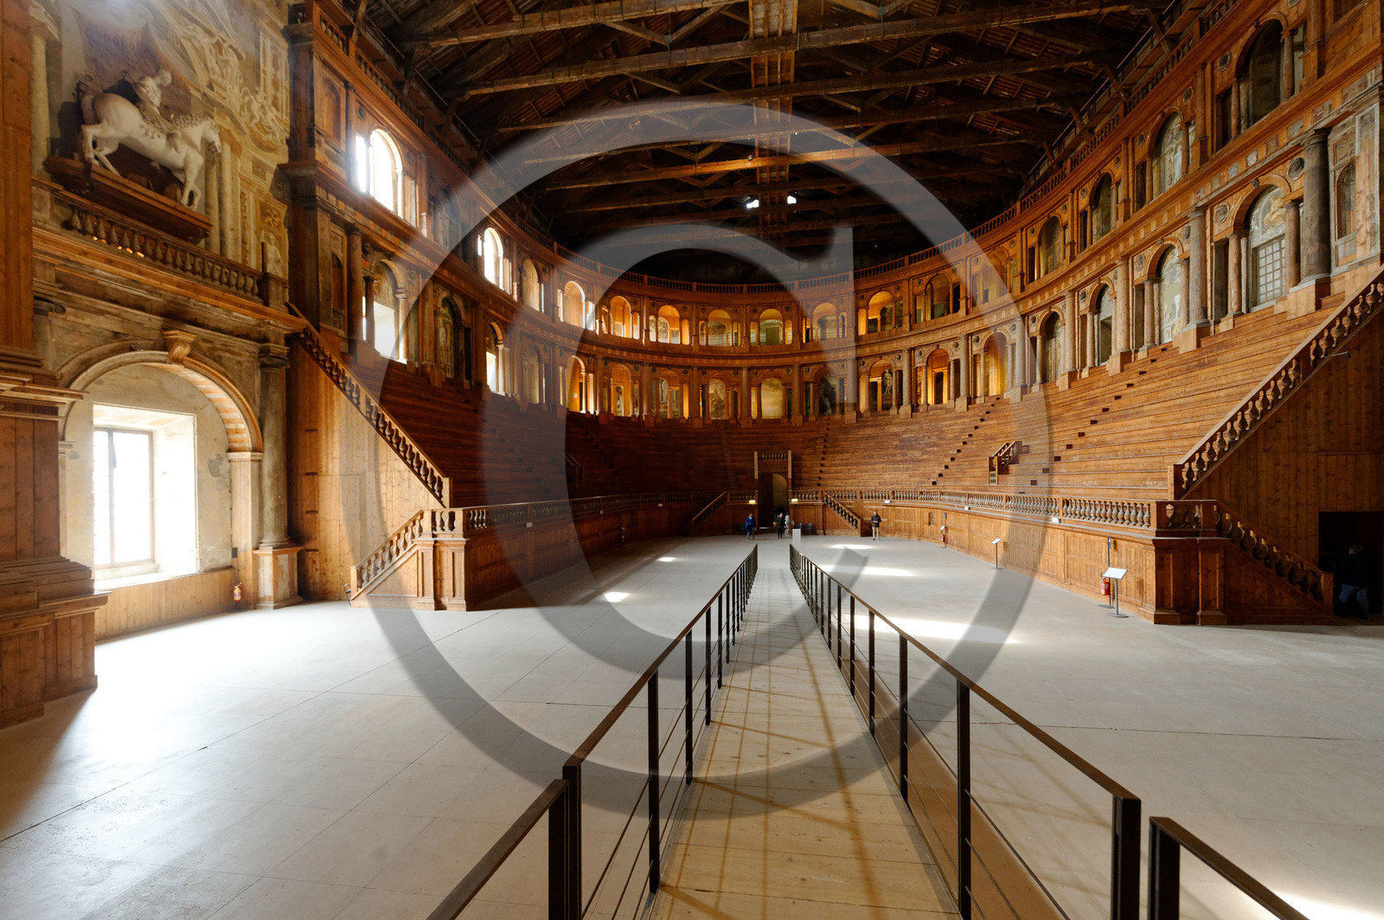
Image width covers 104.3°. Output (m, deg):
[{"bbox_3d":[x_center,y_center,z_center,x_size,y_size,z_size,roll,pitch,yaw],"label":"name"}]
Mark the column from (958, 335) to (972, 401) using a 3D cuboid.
[{"bbox_3d":[17.233,-5.779,33.900,0.760,4.050,0.760,2,-3,-41],"label":"column"}]

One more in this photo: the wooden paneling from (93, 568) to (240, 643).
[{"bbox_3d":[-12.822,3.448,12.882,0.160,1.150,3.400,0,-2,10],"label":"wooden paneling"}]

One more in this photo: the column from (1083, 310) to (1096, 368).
[{"bbox_3d":[18.712,-5.661,25.300,0.470,2.660,0.470,0,-2,10],"label":"column"}]

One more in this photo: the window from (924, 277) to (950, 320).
[{"bbox_3d":[16.260,-10.766,35.700,0.350,2.750,1.750,1,-2,-33],"label":"window"}]

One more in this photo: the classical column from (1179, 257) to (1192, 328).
[{"bbox_3d":[17.294,-5.815,18.842,0.400,2.574,0.400,-1,-1,9],"label":"classical column"}]

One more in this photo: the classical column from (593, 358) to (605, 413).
[{"bbox_3d":[-6.589,-5.288,38.325,0.600,3.900,0.600,0,-2,-41],"label":"classical column"}]

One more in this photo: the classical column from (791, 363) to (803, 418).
[{"bbox_3d":[8.104,-5.351,41.338,0.600,3.900,0.600,-1,-1,20],"label":"classical column"}]

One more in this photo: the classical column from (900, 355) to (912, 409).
[{"bbox_3d":[14.784,-5.512,37.043,0.600,3.900,0.600,0,-1,-40],"label":"classical column"}]

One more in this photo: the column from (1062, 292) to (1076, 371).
[{"bbox_3d":[18.199,-6.183,25.898,0.600,3.900,0.600,-1,-1,5],"label":"column"}]

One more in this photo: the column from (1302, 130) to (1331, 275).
[{"bbox_3d":[16.444,-6.745,14.162,0.600,3.900,0.600,-1,-1,9],"label":"column"}]

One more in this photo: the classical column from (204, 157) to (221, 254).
[{"bbox_3d":[-12.532,-6.733,14.100,0.320,2.750,0.400,0,-2,10],"label":"classical column"}]

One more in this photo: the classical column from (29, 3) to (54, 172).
[{"bbox_3d":[-13.096,-7.469,10.800,0.340,3.350,0.420,0,-2,10],"label":"classical column"}]

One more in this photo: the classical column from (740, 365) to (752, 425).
[{"bbox_3d":[4.253,-5.103,42.300,0.860,4.600,0.860,0,-2,10],"label":"classical column"}]

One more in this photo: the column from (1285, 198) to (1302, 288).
[{"bbox_3d":[16.719,-5.956,14.942,0.400,2.574,0.400,-1,-1,9],"label":"column"}]

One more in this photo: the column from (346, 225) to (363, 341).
[{"bbox_3d":[-11.904,-6.195,18.976,0.600,3.900,0.600,-1,-1,9],"label":"column"}]

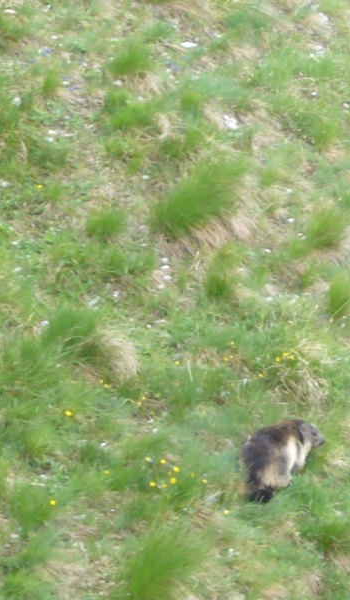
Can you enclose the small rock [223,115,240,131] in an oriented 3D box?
[{"bbox_3d":[0.244,-0.768,10.200,0.068,0.059,0.057,0,16,0],"label":"small rock"}]

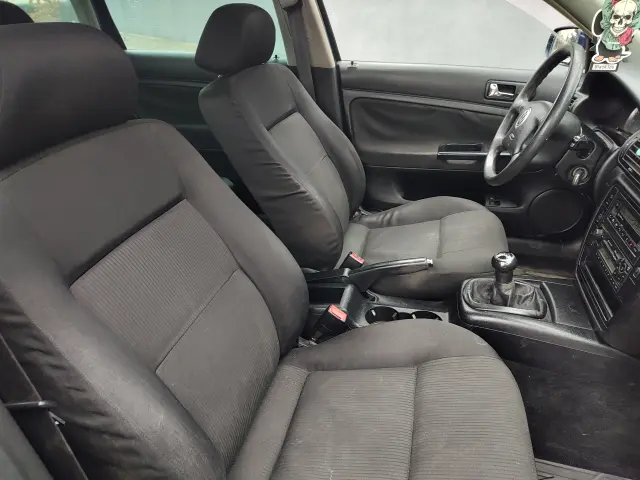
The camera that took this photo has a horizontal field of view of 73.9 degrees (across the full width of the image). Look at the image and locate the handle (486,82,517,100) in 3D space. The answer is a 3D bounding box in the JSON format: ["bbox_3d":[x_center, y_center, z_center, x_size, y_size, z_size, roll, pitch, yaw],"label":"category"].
[{"bbox_3d":[0.597,-0.488,1.397,0.095,0.060,0.035,7,30,13],"label":"handle"}]

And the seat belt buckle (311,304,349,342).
[{"bbox_3d":[0.021,0.195,0.989,0.052,0.095,0.030,40,32,-8],"label":"seat belt buckle"}]

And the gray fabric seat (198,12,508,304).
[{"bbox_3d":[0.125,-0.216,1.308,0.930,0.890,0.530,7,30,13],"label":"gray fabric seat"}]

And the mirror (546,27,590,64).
[{"bbox_3d":[0.871,-0.670,1.473,0.100,0.140,0.205,0,29,0],"label":"mirror"}]

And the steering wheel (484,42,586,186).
[{"bbox_3d":[0.576,-0.311,1.115,0.110,0.385,0.385,25,33,2],"label":"steering wheel"}]

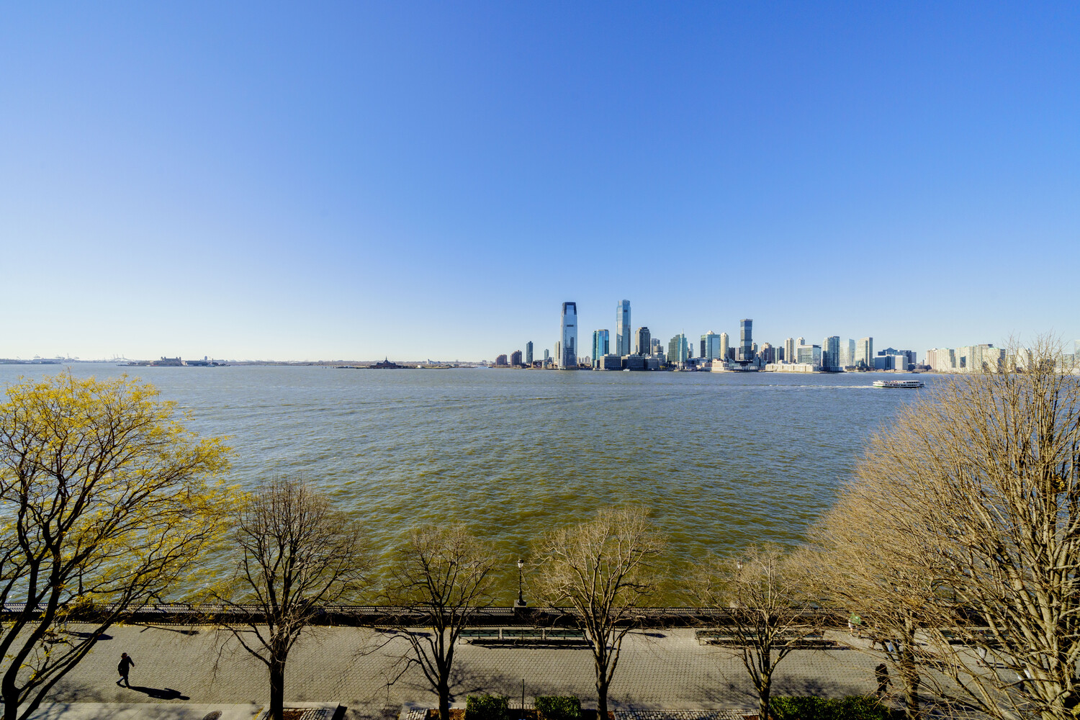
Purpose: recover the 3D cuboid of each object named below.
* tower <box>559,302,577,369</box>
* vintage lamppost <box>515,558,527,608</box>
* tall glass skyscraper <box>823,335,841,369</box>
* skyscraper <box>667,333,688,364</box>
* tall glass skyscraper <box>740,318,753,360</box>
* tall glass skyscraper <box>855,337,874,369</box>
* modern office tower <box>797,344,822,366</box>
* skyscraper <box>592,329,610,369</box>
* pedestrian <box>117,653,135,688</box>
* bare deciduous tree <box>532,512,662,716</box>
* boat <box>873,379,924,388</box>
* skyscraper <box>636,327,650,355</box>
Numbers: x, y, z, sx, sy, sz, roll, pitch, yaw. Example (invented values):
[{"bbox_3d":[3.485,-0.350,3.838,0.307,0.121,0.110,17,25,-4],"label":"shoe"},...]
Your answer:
[{"bbox_3d":[105.700,-83.780,1313.260,50.000,238.000,52.000,1,-1,-6],"label":"tower"},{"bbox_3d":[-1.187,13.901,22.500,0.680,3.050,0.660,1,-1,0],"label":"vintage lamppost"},{"bbox_3d":[1053.020,-19.950,1300.520,42.000,128.000,25.000,1,-1,-6],"label":"tall glass skyscraper"},{"bbox_3d":[516.772,-31.178,1350.000,38.000,140.200,72.000,1,-1,-5],"label":"skyscraper"},{"bbox_3d":[850.411,-62.847,1485.000,32.000,213.400,30.000,1,-1,-5],"label":"tall glass skyscraper"},{"bbox_3d":[1546.920,-25.650,1715.700,24.000,160.000,58.000,1,-1,-6],"label":"tall glass skyscraper"},{"bbox_3d":[1048.050,-5.640,1400.340,36.000,102.000,68.000,1,-1,-6],"label":"modern office tower"},{"bbox_3d":[237.078,-41.212,1395.000,56.000,157.700,48.000,1,-1,-5],"label":"skyscraper"},{"bbox_3d":[-20.384,15.221,17.719,0.800,1.720,0.600,0,-1,18],"label":"pedestrian"},{"bbox_3d":[2.671,11.402,16.050,5.600,9.600,5.400,1,-1,0],"label":"bare deciduous tree"},{"bbox_3d":[359.410,23.790,360.760,43.000,8.000,9.000,1,-1,0],"label":"boat"},{"bbox_3d":[409.863,-45.774,1425.000,41.000,169.100,44.000,1,-1,-5],"label":"skyscraper"}]

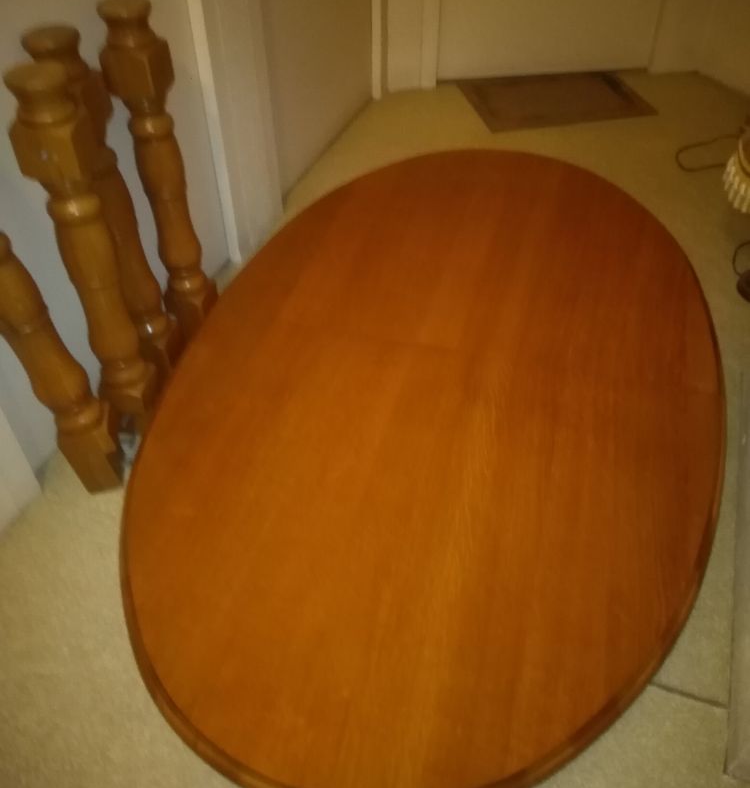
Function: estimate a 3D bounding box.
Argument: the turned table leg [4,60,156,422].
[{"bbox_3d":[-0.460,-0.171,1.248,0.091,0.700,0.091,2,43,2],"label":"turned table leg"}]

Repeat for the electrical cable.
[{"bbox_3d":[1.074,-0.762,2.372,0.310,0.010,0.170,-15,45,-15],"label":"electrical cable"}]

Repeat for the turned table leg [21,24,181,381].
[{"bbox_3d":[-0.450,-0.271,1.357,0.091,0.700,0.091,3,43,8],"label":"turned table leg"}]

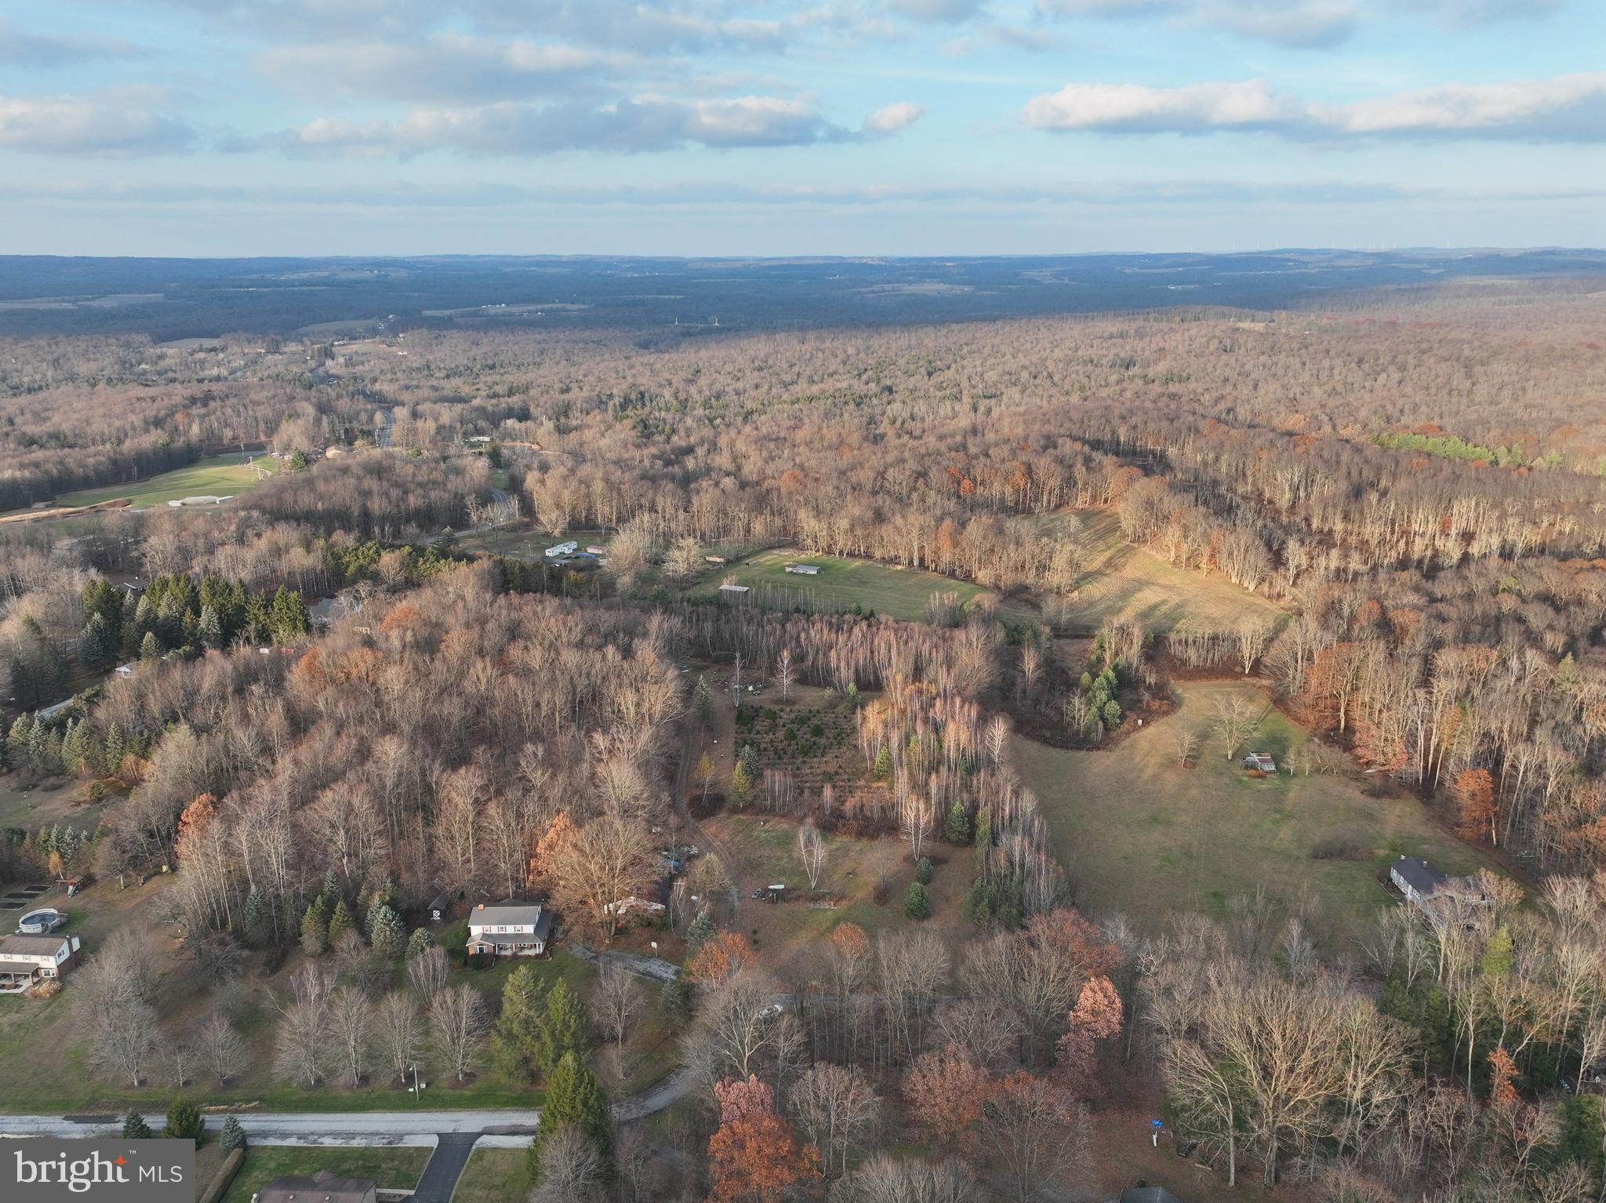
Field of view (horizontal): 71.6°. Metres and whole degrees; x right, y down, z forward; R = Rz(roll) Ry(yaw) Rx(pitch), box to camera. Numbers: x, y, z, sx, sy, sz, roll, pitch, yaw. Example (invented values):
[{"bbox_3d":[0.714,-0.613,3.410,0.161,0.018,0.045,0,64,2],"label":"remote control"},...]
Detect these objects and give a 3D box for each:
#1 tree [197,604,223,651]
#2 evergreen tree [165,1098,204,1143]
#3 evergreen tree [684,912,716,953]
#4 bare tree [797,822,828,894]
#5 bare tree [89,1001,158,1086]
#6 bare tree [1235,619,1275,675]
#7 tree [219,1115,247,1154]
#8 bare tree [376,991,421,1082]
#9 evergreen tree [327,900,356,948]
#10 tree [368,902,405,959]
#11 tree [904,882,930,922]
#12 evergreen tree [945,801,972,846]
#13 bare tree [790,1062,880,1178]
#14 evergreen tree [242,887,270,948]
[{"bbox_3d":[-188.170,8.310,353.210,8.360,15.330,8.110,0,17,0],"label":"tree"},{"bbox_3d":[-88.270,74.370,158.800,5.550,8.590,5.550,0,18,0],"label":"evergreen tree"},{"bbox_3d":[-18.600,59.820,201.210,5.670,7.730,5.500,0,17,0],"label":"evergreen tree"},{"bbox_3d":[2.060,53.590,233.970,6.330,16.060,6.330,0,17,0],"label":"bare tree"},{"bbox_3d":[-102.420,67.020,167.750,10.210,13.950,9.910,0,17,0],"label":"bare tree"},{"bbox_3d":[135.230,13.380,332.690,12.000,17.900,11.640,0,17,0],"label":"bare tree"},{"bbox_3d":[-82.590,76.550,160.960,3.990,5.800,3.990,0,17,0],"label":"tree"},{"bbox_3d":[-61.760,66.510,169.840,7.860,16.940,7.860,0,18,0],"label":"bare tree"},{"bbox_3d":[-83.900,58.470,202.200,5.240,9.710,5.090,0,17,0],"label":"evergreen tree"},{"bbox_3d":[-75.340,59.320,201.580,6.820,11.550,6.820,0,18,0],"label":"tree"},{"bbox_3d":[22.000,57.270,214.400,5.080,7.750,5.080,0,18,0],"label":"tree"},{"bbox_3d":[35.220,49.670,252.490,6.260,10.480,6.260,0,17,0],"label":"evergreen tree"},{"bbox_3d":[4.620,72.490,155.670,12.460,18.710,12.460,0,17,0],"label":"bare tree"},{"bbox_3d":[-99.050,57.480,201.490,4.540,12.010,4.410,0,17,0],"label":"evergreen tree"}]

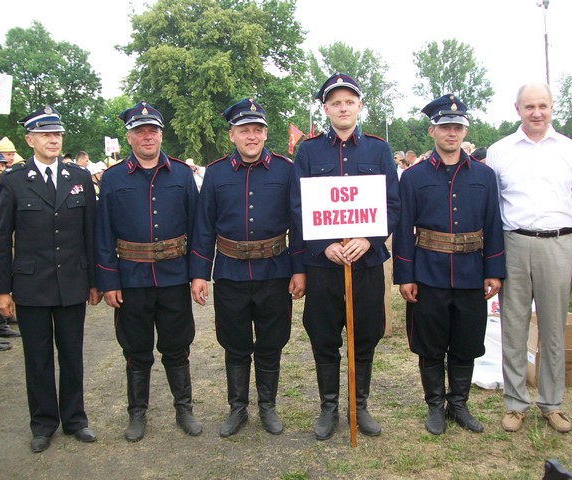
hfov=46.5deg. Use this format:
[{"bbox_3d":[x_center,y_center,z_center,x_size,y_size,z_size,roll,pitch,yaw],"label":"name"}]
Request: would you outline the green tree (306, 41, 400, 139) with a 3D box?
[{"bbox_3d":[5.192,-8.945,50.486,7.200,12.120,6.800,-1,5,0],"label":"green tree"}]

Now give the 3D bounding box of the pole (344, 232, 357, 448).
[{"bbox_3d":[0.328,0.516,3.333,0.033,1.080,0.028,-2,6,3],"label":"pole"}]

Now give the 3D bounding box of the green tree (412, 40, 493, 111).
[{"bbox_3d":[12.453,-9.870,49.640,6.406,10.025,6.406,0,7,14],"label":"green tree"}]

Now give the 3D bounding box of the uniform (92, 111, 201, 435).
[{"bbox_3d":[-0.719,0.152,3.480,0.555,1.770,0.360,-2,5,-14],"label":"uniform"}]

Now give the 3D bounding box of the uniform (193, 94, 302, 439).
[{"bbox_3d":[-0.202,0.137,3.500,0.590,1.770,0.360,-1,5,-1],"label":"uniform"}]

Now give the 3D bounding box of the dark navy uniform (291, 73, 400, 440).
[{"bbox_3d":[0.311,0.093,3.460,0.570,1.885,0.420,-1,7,4],"label":"dark navy uniform"}]

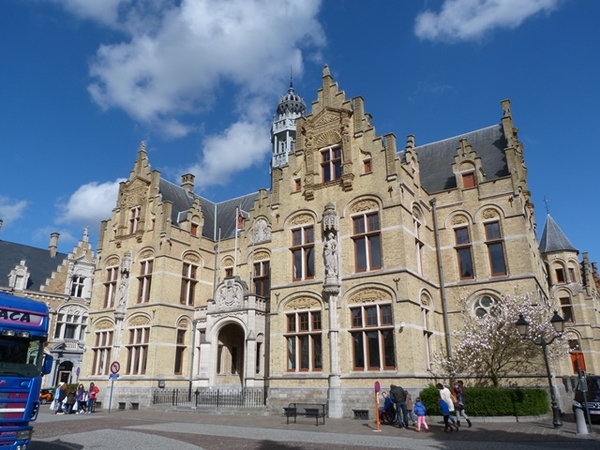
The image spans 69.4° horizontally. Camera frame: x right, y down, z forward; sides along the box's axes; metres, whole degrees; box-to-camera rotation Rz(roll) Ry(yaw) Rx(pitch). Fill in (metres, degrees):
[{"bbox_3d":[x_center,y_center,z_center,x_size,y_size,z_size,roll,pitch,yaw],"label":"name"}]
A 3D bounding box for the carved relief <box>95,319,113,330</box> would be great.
[{"bbox_3d":[-14.977,7.676,33.294,2.400,0.850,0.200,-13,-23,32],"label":"carved relief"}]

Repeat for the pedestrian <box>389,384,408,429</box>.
[{"bbox_3d":[3.869,7.031,16.855,0.550,1.560,0.620,16,-25,-37],"label":"pedestrian"}]

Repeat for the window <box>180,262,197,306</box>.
[{"bbox_3d":[-8.124,4.429,31.735,0.255,3.009,1.377,-13,-23,31],"label":"window"}]

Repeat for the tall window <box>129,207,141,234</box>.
[{"bbox_3d":[-12.774,-0.331,33.726,1.275,2.244,0.255,-13,-23,31],"label":"tall window"}]

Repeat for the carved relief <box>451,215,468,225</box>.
[{"bbox_3d":[9.091,-0.250,24.680,1.050,0.700,0.200,-13,-23,32],"label":"carved relief"}]

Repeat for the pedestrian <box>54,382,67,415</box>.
[{"bbox_3d":[-13.097,9.520,23.809,0.450,1.620,0.550,-13,-23,32],"label":"pedestrian"}]

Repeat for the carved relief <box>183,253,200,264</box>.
[{"bbox_3d":[-8.264,2.607,33.295,0.200,0.850,1.600,-13,-23,32],"label":"carved relief"}]

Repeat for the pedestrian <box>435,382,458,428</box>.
[{"bbox_3d":[5.422,6.680,15.993,0.765,1.612,0.612,-7,-21,19],"label":"pedestrian"}]

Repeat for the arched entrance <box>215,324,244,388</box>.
[{"bbox_3d":[-4.284,8.035,26.964,2.244,3.978,0.510,-13,-23,31],"label":"arched entrance"}]

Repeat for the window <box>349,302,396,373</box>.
[{"bbox_3d":[3.469,5.406,20.885,2.220,3.080,0.250,-13,-23,32],"label":"window"}]

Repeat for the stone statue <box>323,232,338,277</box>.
[{"bbox_3d":[1.705,1.613,23.721,0.780,2.500,0.600,-13,-23,32],"label":"stone statue"}]

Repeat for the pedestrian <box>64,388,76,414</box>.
[{"bbox_3d":[-12.766,9.739,24.197,0.530,1.479,0.408,0,-20,0],"label":"pedestrian"}]

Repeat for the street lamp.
[{"bbox_3d":[10.262,5.906,18.002,1.900,4.500,0.480,-18,-27,41],"label":"street lamp"}]

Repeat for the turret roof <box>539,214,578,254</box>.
[{"bbox_3d":[25.225,0.658,42.993,3.345,3.916,3.345,-13,-23,32],"label":"turret roof"}]

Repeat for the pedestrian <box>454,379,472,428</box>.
[{"bbox_3d":[6.499,7.173,17.421,0.680,1.690,0.500,-16,-25,37],"label":"pedestrian"}]

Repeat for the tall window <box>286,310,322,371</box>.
[{"bbox_3d":[0.190,6.125,22.834,2.250,3.070,0.280,-13,-23,32],"label":"tall window"}]

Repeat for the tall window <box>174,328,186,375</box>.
[{"bbox_3d":[-8.491,9.020,30.826,0.250,3.100,0.750,-13,-23,32],"label":"tall window"}]

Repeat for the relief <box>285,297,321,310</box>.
[{"bbox_3d":[0.160,4.179,23.102,2.193,0.694,0.204,-13,-23,31],"label":"relief"}]

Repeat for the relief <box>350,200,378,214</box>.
[{"bbox_3d":[3.588,-1.055,23.973,1.650,0.760,0.150,-13,-23,32],"label":"relief"}]

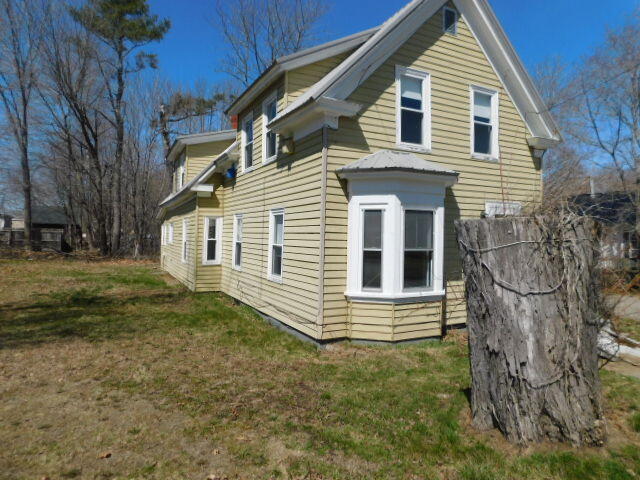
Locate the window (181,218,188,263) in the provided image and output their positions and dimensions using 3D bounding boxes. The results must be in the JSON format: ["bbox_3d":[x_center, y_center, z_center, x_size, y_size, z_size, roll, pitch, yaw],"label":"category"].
[{"bbox_3d":[-4.309,0.050,13.511,0.090,1.456,0.850,1,1,-27],"label":"window"}]

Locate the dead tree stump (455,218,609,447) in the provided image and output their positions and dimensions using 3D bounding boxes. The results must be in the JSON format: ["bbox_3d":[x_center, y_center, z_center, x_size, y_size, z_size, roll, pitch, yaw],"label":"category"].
[{"bbox_3d":[1.820,0.730,3.720,1.100,1.840,1.030,1,1,26],"label":"dead tree stump"}]

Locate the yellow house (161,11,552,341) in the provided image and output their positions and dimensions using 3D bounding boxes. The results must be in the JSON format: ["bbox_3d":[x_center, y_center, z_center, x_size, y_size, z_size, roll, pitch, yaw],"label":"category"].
[{"bbox_3d":[-0.954,-1.469,13.764,6.109,6.035,14.450,1,1,-27],"label":"yellow house"}]

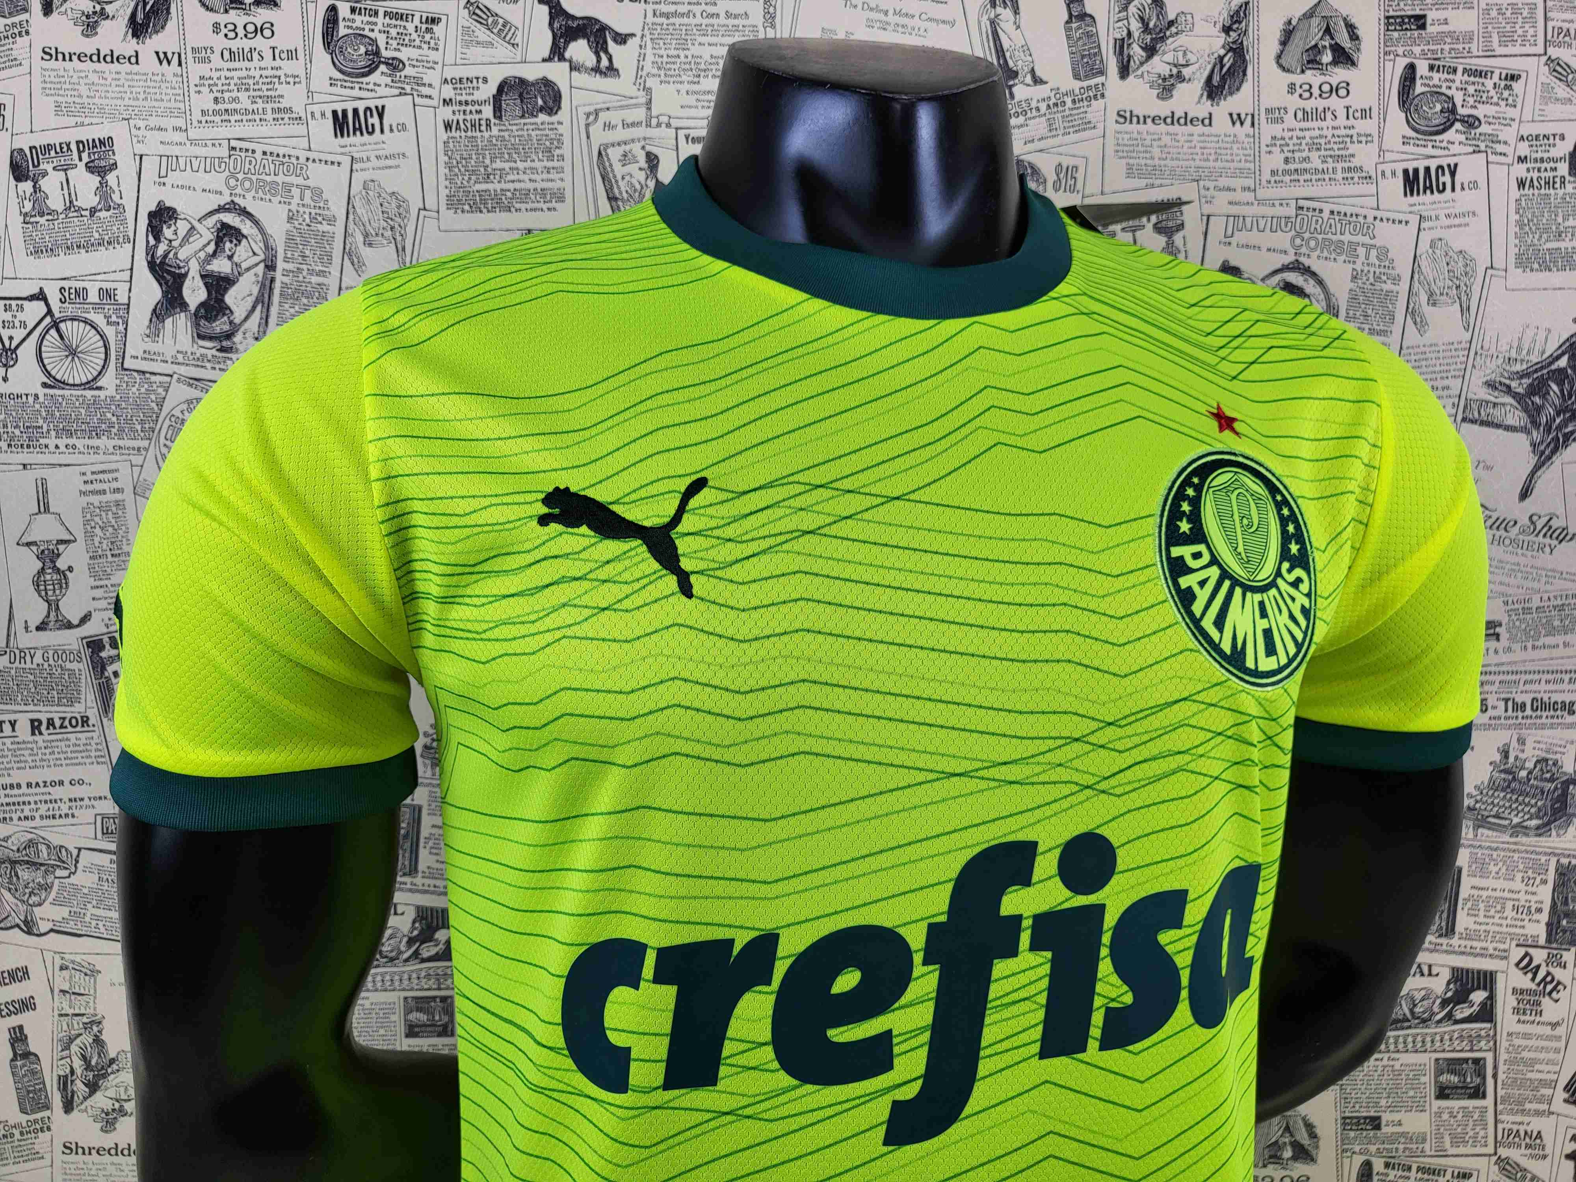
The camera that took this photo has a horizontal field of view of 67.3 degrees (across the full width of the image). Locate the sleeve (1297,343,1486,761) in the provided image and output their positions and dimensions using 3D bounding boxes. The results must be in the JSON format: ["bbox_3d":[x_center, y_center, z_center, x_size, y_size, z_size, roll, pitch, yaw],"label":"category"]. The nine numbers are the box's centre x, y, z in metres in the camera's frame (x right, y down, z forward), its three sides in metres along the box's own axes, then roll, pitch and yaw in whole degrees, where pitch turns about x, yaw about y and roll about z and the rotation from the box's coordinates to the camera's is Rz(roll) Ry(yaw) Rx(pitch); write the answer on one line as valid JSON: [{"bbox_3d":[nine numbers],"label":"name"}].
[{"bbox_3d":[0.250,-0.009,0.561,0.115,0.190,0.140,1,5,-14],"label":"sleeve"}]

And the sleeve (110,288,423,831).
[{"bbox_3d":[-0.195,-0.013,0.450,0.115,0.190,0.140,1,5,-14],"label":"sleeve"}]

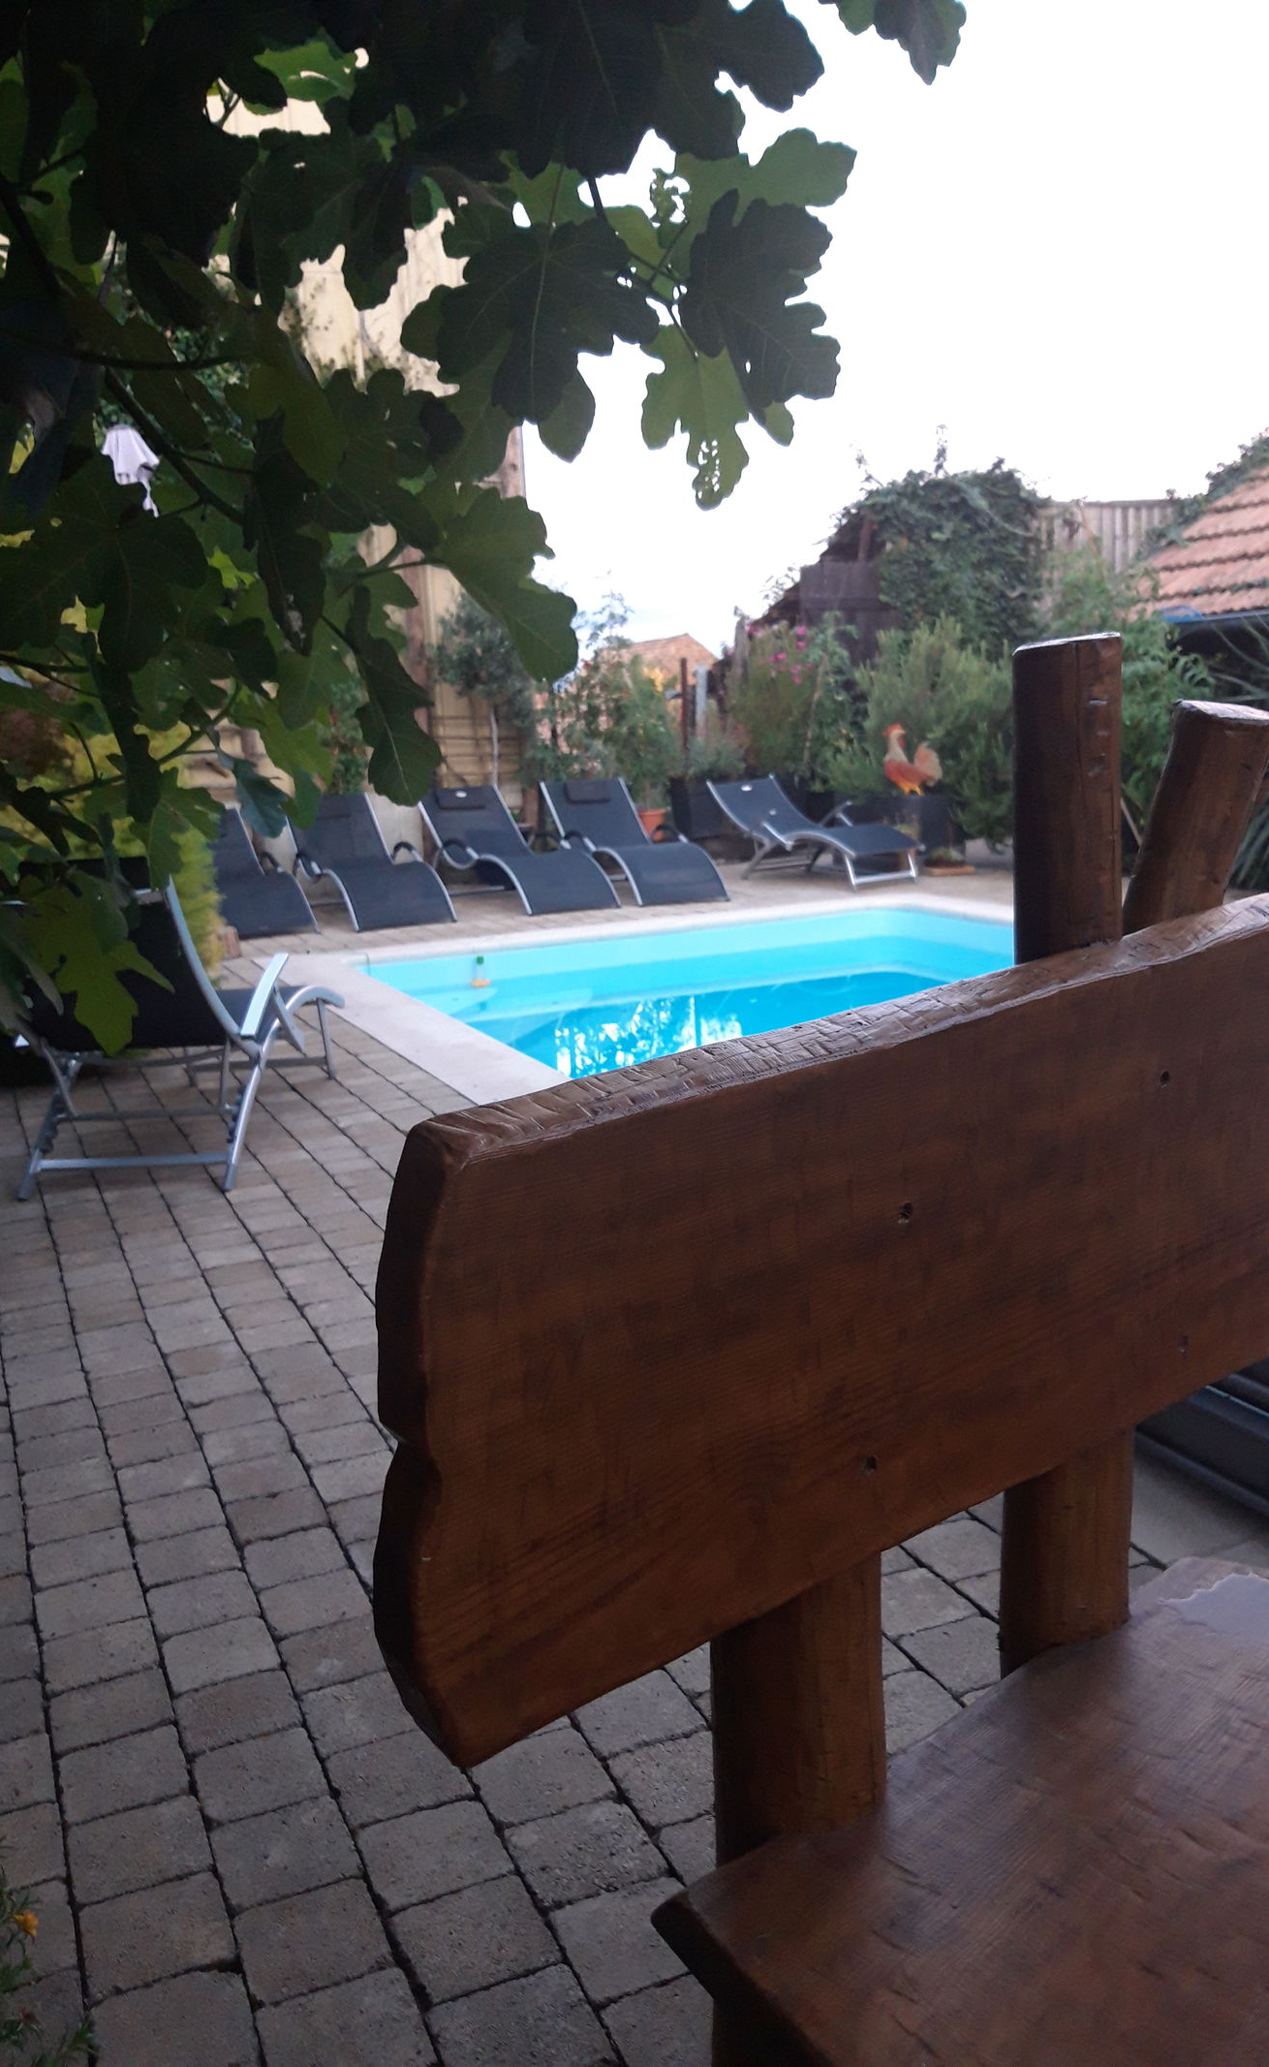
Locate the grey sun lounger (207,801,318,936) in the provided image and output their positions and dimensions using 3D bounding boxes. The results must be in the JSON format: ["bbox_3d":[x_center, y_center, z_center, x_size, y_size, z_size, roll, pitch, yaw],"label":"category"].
[{"bbox_3d":[-2.594,-1.061,9.893,0.690,0.770,1.587,-8,12,-28],"label":"grey sun lounger"}]

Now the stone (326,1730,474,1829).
[{"bbox_3d":[-0.272,0.905,1.838,0.141,0.060,0.139,-7,12,-23],"label":"stone"}]

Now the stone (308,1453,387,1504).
[{"bbox_3d":[-0.433,0.730,2.474,0.135,0.050,0.132,-6,12,-23],"label":"stone"}]

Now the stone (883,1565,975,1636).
[{"bbox_3d":[0.385,0.811,2.150,0.140,0.055,0.133,-7,13,-21],"label":"stone"}]

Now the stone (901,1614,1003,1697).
[{"bbox_3d":[0.424,0.805,1.957,0.135,0.050,0.124,-6,12,-23],"label":"stone"}]

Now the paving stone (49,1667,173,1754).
[{"bbox_3d":[-0.635,0.848,1.895,0.135,0.050,0.125,-6,12,-23],"label":"paving stone"}]

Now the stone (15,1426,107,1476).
[{"bbox_3d":[-0.953,0.722,2.593,0.135,0.050,0.120,-6,12,-23],"label":"stone"}]

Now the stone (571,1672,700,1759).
[{"bbox_3d":[0.002,0.836,1.860,0.135,0.050,0.130,-6,12,-23],"label":"stone"}]

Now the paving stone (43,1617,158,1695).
[{"bbox_3d":[-0.687,0.827,2.008,0.135,0.050,0.122,-6,12,-23],"label":"paving stone"}]

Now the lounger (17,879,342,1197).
[{"bbox_3d":[-1.337,-0.129,4.576,0.598,0.885,1.863,-2,11,1],"label":"lounger"}]

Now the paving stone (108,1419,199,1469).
[{"bbox_3d":[-0.845,0.751,2.733,0.139,0.060,0.138,-7,12,-23],"label":"paving stone"}]

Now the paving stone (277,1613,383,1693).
[{"bbox_3d":[-0.390,0.858,2.089,0.140,0.055,0.130,-7,13,-21],"label":"paving stone"}]

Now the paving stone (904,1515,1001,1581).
[{"bbox_3d":[0.483,0.789,2.296,0.140,0.060,0.141,-7,12,-23],"label":"paving stone"}]

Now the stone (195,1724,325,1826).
[{"bbox_3d":[-0.443,0.909,1.851,0.134,0.055,0.132,-7,13,-21],"label":"stone"}]

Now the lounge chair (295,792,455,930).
[{"bbox_3d":[-1.826,-1.193,10.401,0.650,0.820,1.600,-8,13,-28],"label":"lounge chair"}]

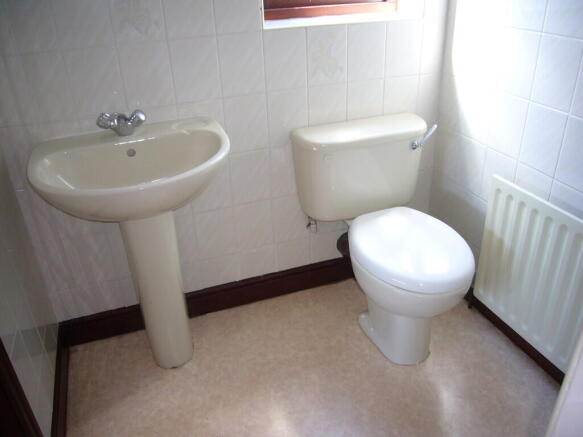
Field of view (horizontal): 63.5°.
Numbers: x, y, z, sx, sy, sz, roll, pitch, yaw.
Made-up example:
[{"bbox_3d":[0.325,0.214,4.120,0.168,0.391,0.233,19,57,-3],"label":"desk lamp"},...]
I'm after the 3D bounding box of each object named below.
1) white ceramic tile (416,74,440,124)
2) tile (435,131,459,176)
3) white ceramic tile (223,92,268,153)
[{"bbox_3d":[0.528,-0.464,1.834,0.102,0.201,0.010,-12,30,-16],"label":"white ceramic tile"},{"bbox_3d":[0.622,-0.270,1.892,0.010,0.201,0.151,-12,30,-17],"label":"tile"},{"bbox_3d":[-0.157,-0.329,1.631,0.151,0.201,0.010,-12,30,-17],"label":"white ceramic tile"}]

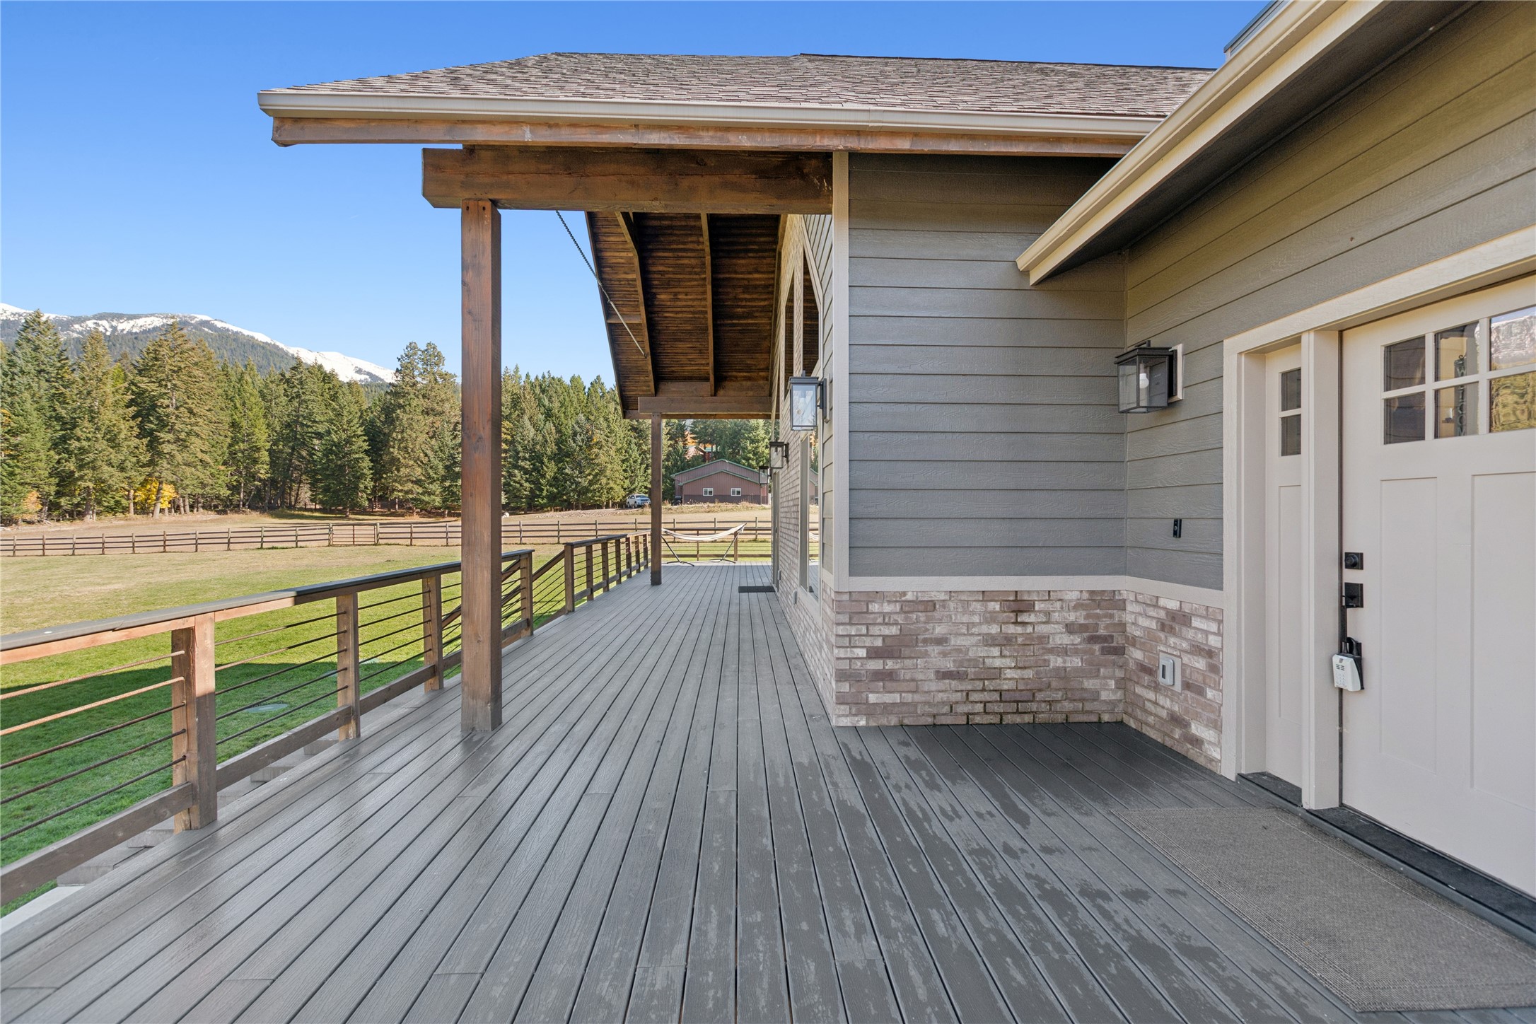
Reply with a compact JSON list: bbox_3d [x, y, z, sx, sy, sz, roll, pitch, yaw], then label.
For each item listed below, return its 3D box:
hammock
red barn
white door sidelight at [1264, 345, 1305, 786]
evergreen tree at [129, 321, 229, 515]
[{"bbox_3d":[-1.700,0.830,16.850,2.750,1.060,1.150,0,0,-37],"label":"hammock"},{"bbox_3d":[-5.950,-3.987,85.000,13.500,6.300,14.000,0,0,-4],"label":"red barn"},{"bbox_3d":[2.433,0.246,2.922,0.050,2.010,0.325,0,0,-3],"label":"white door sidelight"},{"bbox_3d":[-65.368,-10.455,71.000,8.129,21.443,8.129,0,0,0],"label":"evergreen tree"}]

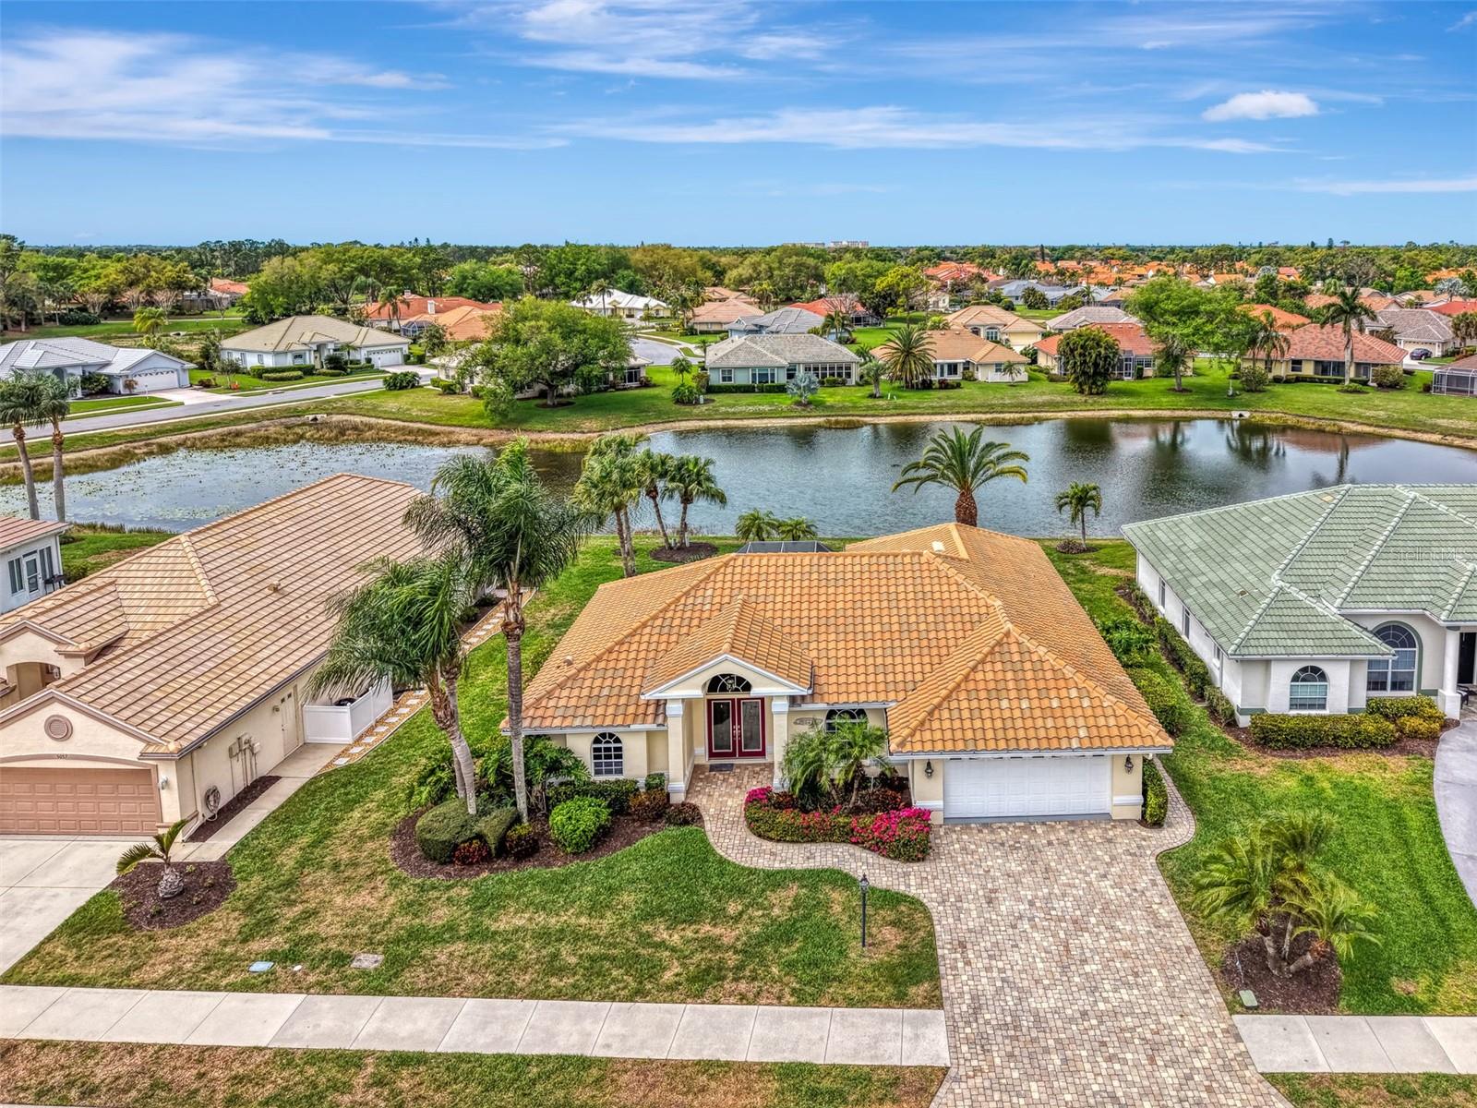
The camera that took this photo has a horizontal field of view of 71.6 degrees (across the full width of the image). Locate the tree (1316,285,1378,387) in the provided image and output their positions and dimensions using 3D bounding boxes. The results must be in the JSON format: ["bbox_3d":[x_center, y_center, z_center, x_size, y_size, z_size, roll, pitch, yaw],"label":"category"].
[{"bbox_3d":[73.158,-25.732,121.411,6.200,11.600,6.200,0,17,0],"label":"tree"}]

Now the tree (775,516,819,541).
[{"bbox_3d":[2.966,-0.376,52.119,2.200,3.170,2.200,0,17,0],"label":"tree"}]

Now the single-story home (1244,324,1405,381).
[{"bbox_3d":[71.500,-24.871,126.723,16.800,6.100,14.500,7,18,23],"label":"single-story home"}]

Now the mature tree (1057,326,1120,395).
[{"bbox_3d":[39.808,-21.756,115.324,6.700,7.500,6.500,0,17,0],"label":"mature tree"}]

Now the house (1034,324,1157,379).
[{"bbox_3d":[50.300,-26.984,135.268,17.500,6.000,15.500,1,17,2],"label":"house"}]

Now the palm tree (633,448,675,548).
[{"bbox_3d":[-4.600,-2.984,55.486,2.600,5.600,2.600,0,17,0],"label":"palm tree"}]

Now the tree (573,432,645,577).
[{"bbox_3d":[-6.332,-2.249,50.398,3.500,7.550,3.500,0,17,0],"label":"tree"}]

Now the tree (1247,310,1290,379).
[{"bbox_3d":[65.191,-25.183,124.962,4.600,8.500,4.500,0,17,0],"label":"tree"}]

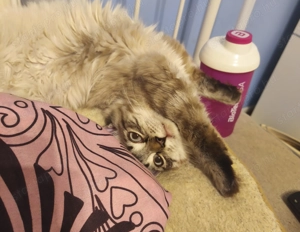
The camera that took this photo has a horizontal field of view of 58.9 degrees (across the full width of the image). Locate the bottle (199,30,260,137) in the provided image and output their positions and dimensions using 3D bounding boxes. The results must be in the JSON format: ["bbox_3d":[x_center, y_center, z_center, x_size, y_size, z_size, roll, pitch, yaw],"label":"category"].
[{"bbox_3d":[0.130,-0.055,0.474,0.099,0.188,0.099,-14,40,-21],"label":"bottle"}]

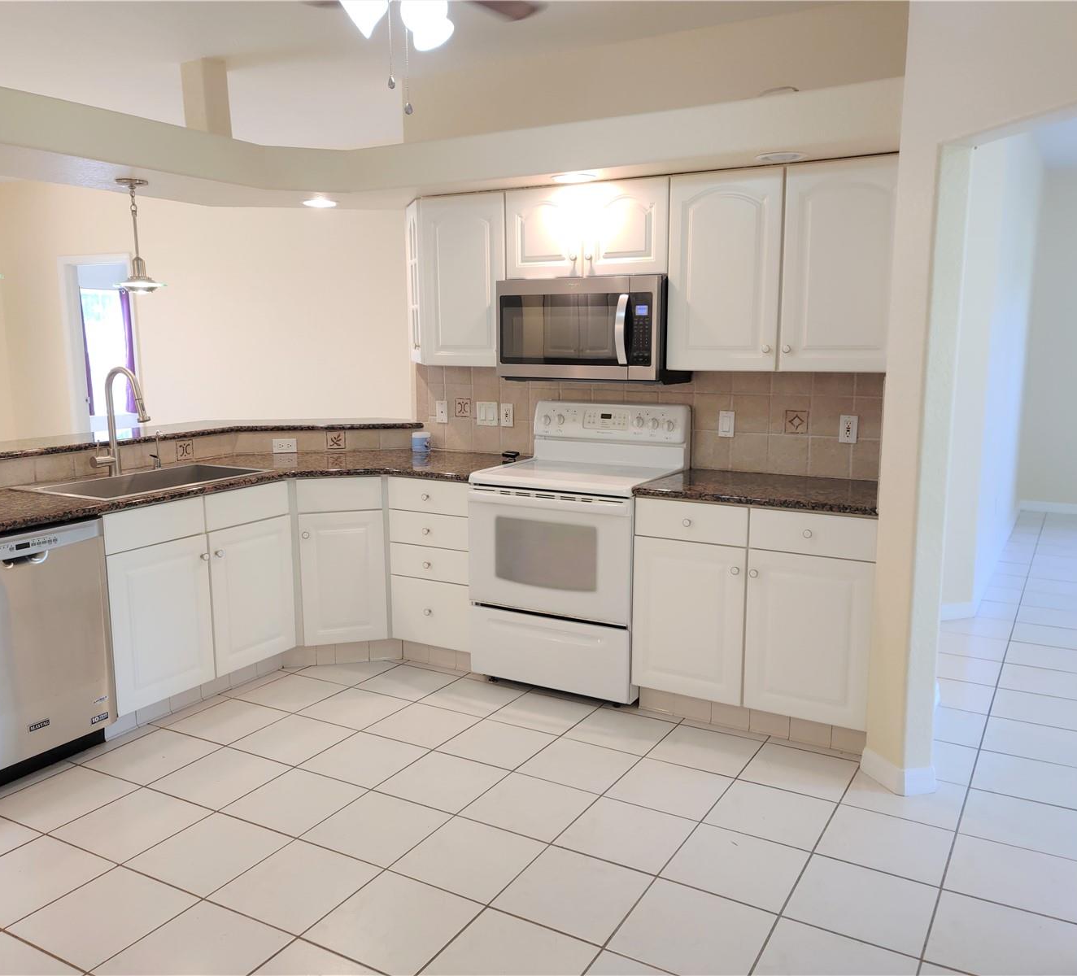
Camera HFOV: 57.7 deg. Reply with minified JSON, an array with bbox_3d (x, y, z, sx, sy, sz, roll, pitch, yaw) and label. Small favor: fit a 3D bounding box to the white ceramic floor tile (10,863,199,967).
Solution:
[{"bbox_3d":[-1.156,1.143,2.611,0.343,0.010,0.343,6,11,29],"label":"white ceramic floor tile"}]

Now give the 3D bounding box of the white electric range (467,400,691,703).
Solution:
[{"bbox_3d":[0.192,0.246,4.272,0.757,1.195,0.670,5,11,29],"label":"white electric range"}]

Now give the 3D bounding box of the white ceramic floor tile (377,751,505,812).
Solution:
[{"bbox_3d":[-0.323,1.004,3.336,0.341,0.010,0.341,6,11,30],"label":"white ceramic floor tile"}]

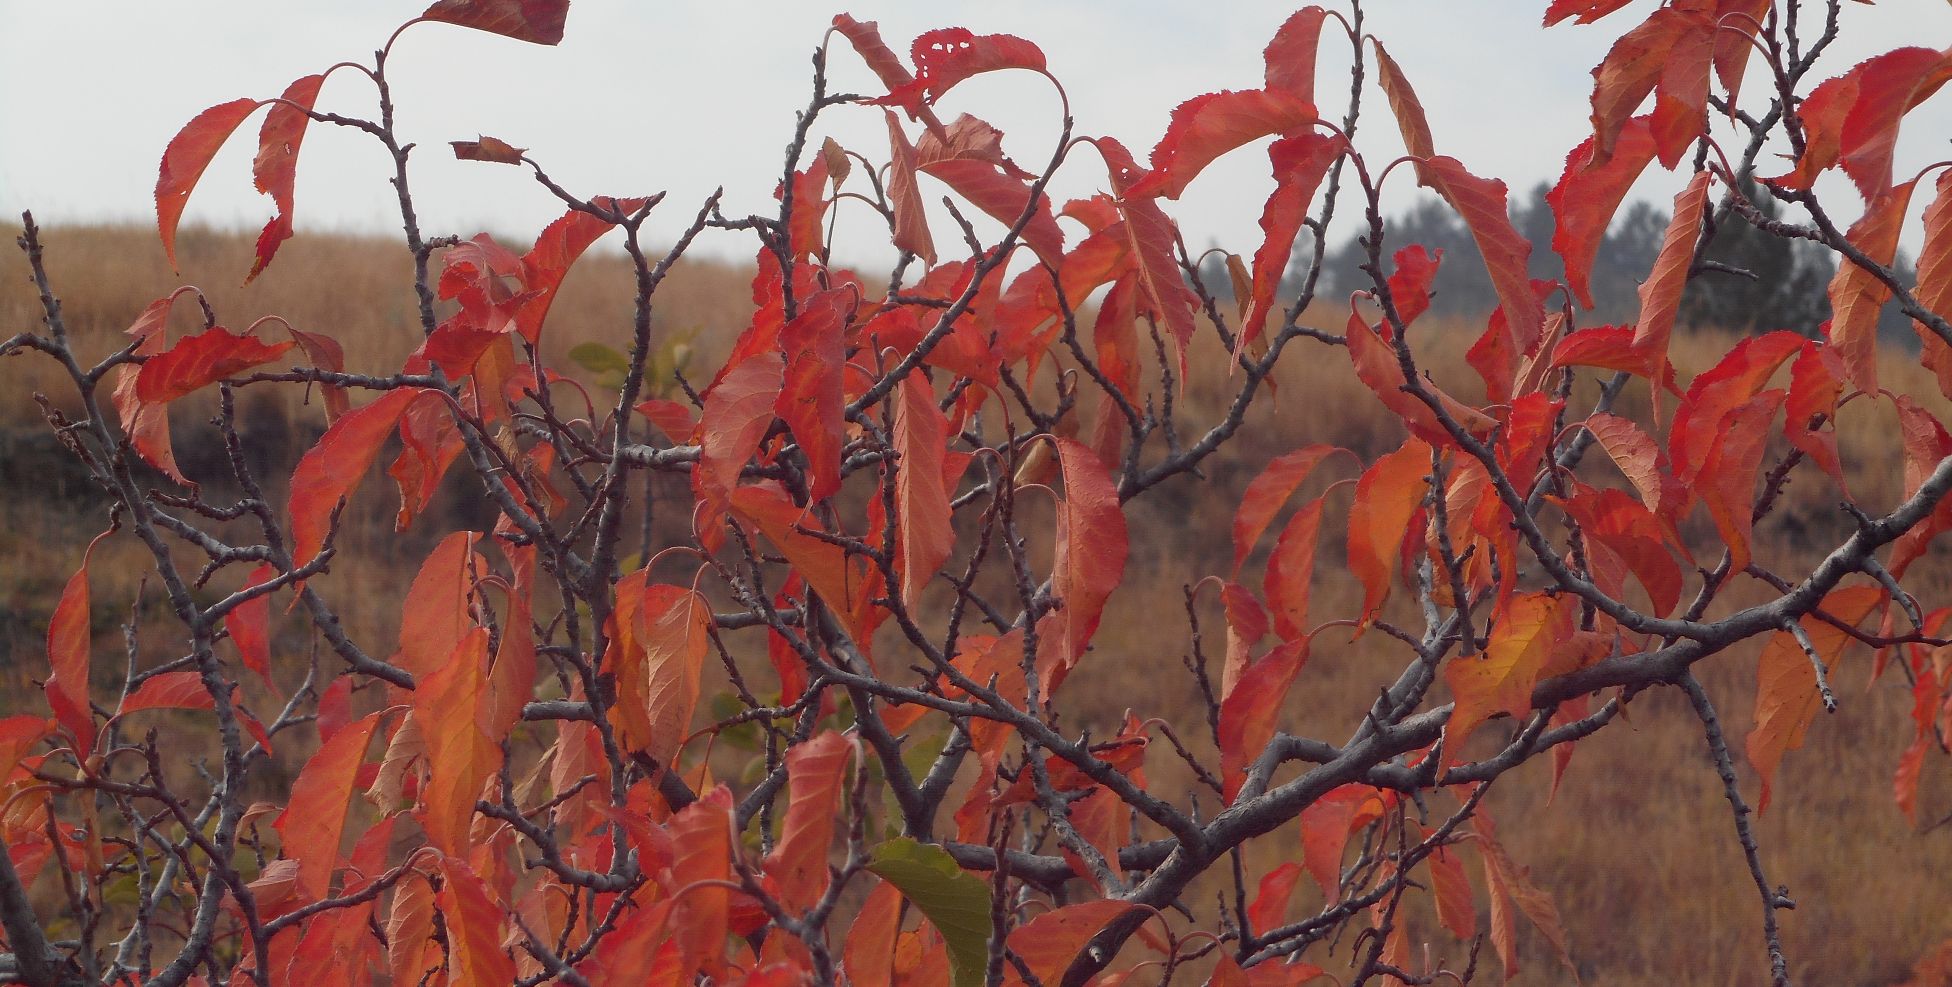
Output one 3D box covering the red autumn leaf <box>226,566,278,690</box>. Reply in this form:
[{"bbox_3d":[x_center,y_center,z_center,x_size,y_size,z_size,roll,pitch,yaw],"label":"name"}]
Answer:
[{"bbox_3d":[-0.284,0.054,1.970,0.021,0.056,0.018,-3,0,0],"label":"red autumn leaf"}]

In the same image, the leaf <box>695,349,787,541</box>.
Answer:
[{"bbox_3d":[-0.091,-0.018,1.880,0.027,0.079,0.024,19,0,0],"label":"leaf"}]

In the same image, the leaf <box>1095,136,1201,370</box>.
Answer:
[{"bbox_3d":[0.070,-0.086,1.880,0.020,0.107,0.025,-18,0,0],"label":"leaf"}]

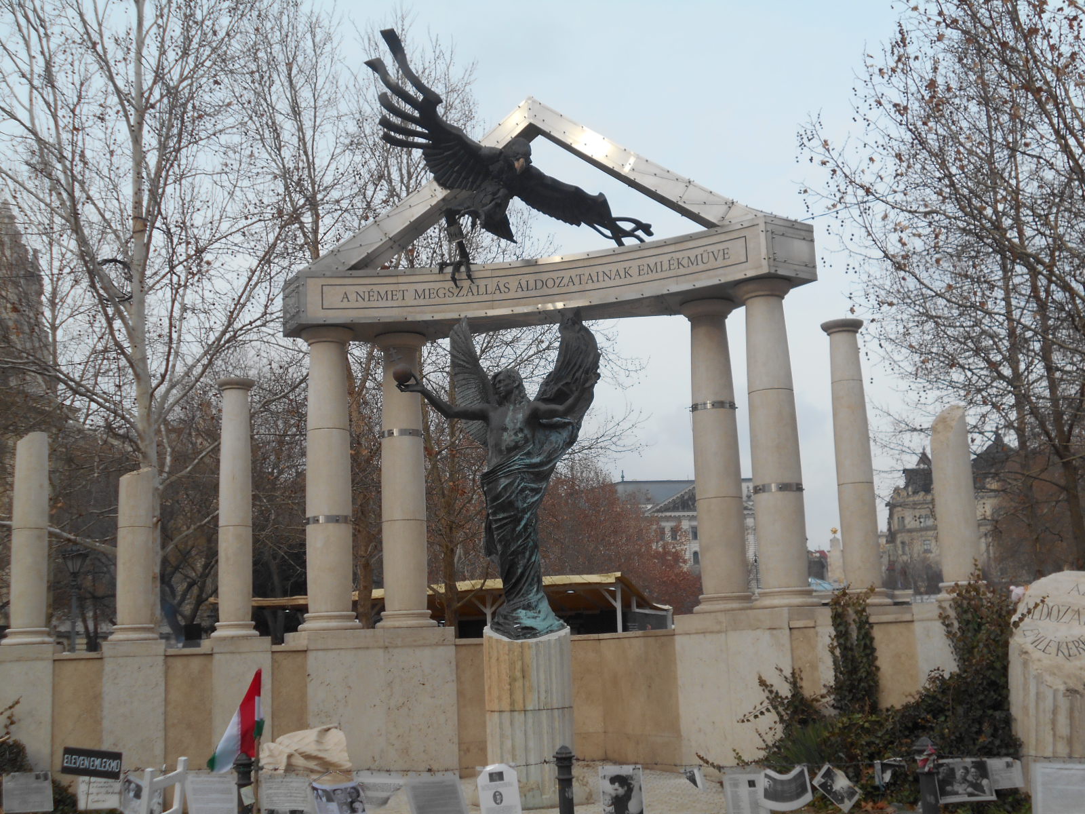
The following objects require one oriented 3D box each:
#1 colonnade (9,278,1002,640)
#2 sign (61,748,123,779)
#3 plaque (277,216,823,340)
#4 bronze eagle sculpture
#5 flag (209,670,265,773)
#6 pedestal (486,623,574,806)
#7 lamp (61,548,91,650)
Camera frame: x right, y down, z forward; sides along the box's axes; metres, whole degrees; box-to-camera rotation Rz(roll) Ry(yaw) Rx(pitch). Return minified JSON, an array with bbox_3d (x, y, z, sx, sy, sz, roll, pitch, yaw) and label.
[{"bbox_3d":[-0.580,0.624,16.123,11.250,3.700,2.800,-5,-11,11],"label":"colonnade"},{"bbox_3d":[-3.047,2.413,9.336,0.400,0.180,0.020,6,-11,-1],"label":"sign"},{"bbox_3d":[-0.040,-1.456,16.818,6.500,0.660,1.100,-5,-11,15],"label":"plaque"},{"bbox_3d":[-0.395,-3.066,16.581,3.300,3.100,1.500,-4,-11,7],"label":"bronze eagle sculpture"},{"bbox_3d":[-2.066,2.109,9.285,0.380,0.700,0.200,-2,-11,0],"label":"flag"},{"bbox_3d":[-0.135,3.010,13.475,0.870,1.680,0.870,-2,-11,0],"label":"pedestal"},{"bbox_3d":[-8.551,4.613,25.148,0.520,4.140,0.520,-2,-11,0],"label":"lamp"}]

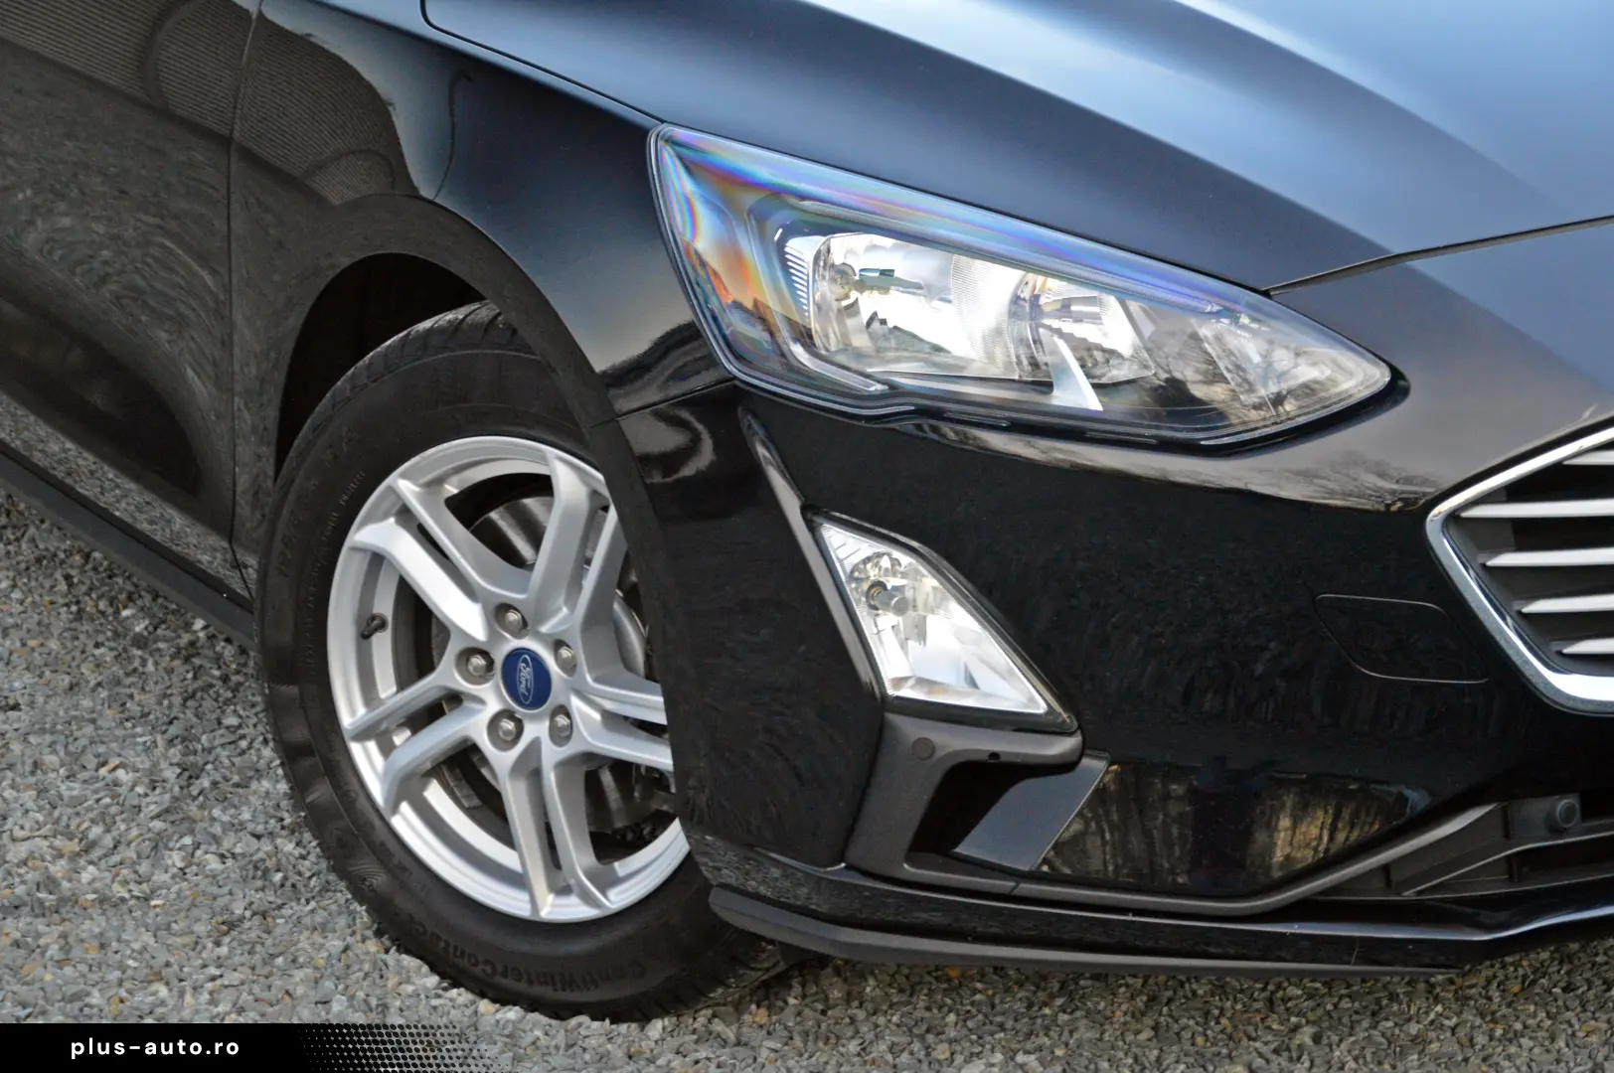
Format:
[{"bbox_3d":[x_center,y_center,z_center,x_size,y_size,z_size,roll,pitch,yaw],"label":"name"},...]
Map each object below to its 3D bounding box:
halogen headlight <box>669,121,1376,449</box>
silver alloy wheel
[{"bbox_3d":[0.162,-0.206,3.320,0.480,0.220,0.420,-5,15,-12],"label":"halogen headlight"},{"bbox_3d":[-0.202,0.109,3.751,0.440,0.440,0.190,8,17,33],"label":"silver alloy wheel"}]

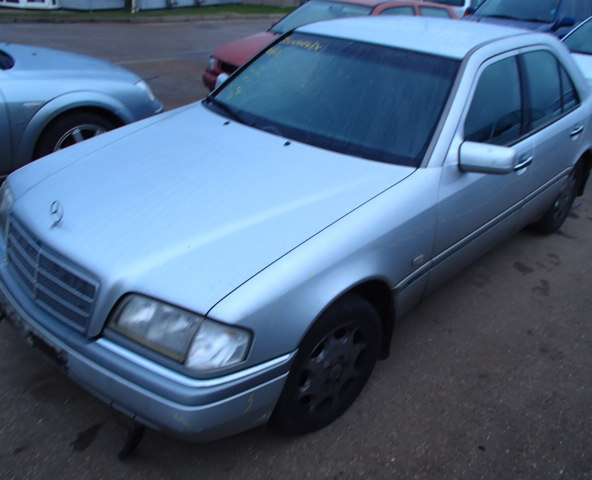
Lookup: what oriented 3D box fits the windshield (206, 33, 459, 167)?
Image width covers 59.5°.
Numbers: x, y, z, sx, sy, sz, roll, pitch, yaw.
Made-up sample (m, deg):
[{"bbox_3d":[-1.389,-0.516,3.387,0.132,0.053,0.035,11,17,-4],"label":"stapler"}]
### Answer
[{"bbox_3d":[0.131,-0.773,2.637,1.430,0.120,0.800,25,69,36],"label":"windshield"}]

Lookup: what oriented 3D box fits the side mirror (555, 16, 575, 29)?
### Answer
[{"bbox_3d":[4.598,-3.700,8.800,0.240,0.160,0.130,25,34,36],"label":"side mirror"}]

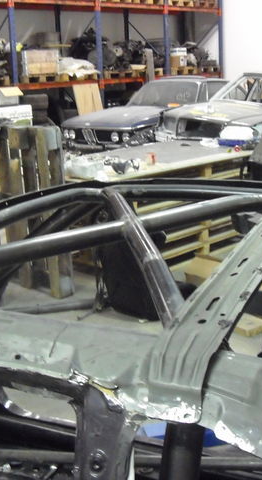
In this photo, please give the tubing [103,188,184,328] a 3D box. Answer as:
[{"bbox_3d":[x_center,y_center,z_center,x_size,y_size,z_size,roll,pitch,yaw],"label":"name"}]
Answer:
[{"bbox_3d":[-0.009,-0.015,1.636,0.043,0.043,1.261,-4,14,-5],"label":"tubing"}]

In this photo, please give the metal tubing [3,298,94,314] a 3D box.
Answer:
[{"bbox_3d":[-0.596,0.480,4.762,0.684,0.057,0.057,-4,15,-4],"label":"metal tubing"}]

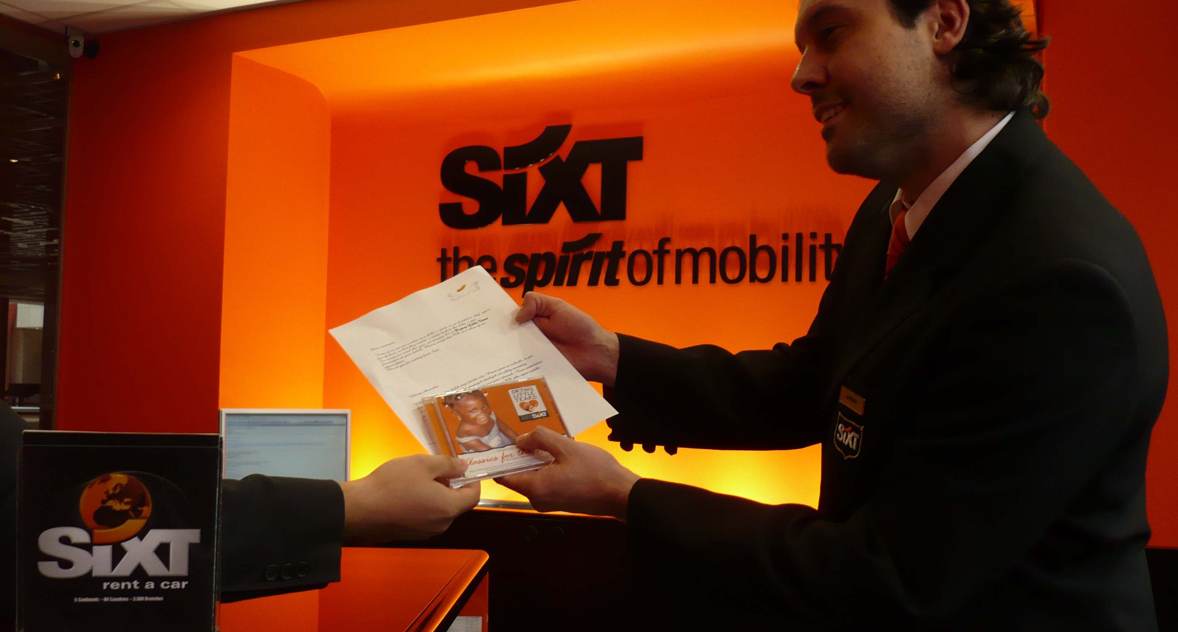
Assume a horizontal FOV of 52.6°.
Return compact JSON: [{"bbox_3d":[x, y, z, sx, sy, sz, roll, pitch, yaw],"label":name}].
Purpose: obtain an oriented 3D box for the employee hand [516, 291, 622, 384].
[{"bbox_3d":[-0.033,0.029,1.450,0.140,0.112,0.090,0,-4,12],"label":"employee hand"}]

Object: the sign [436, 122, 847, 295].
[{"bbox_3d":[0.175,-0.405,4.431,1.739,0.663,0.050,-1,-4,26],"label":"sign"}]

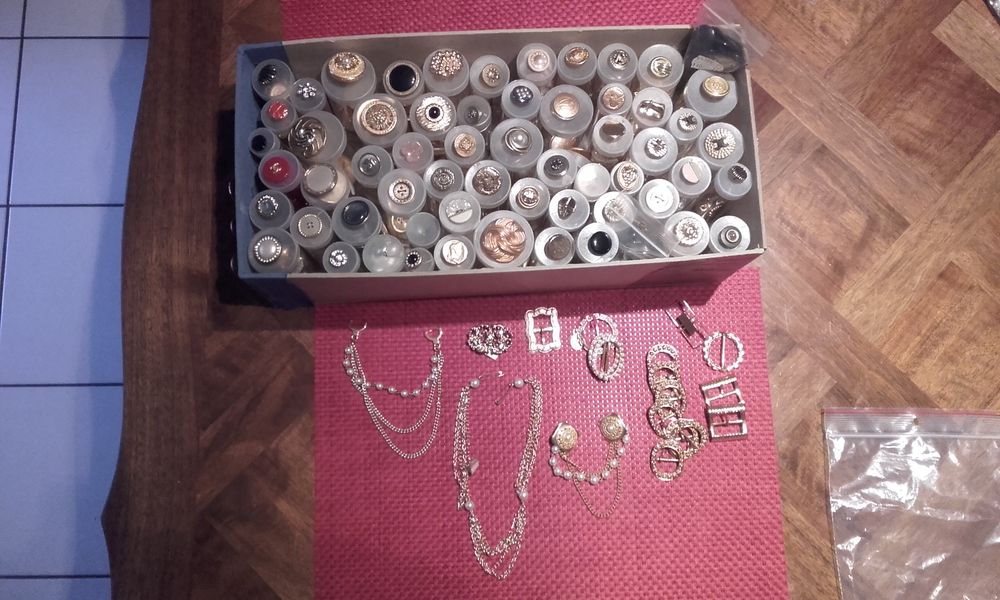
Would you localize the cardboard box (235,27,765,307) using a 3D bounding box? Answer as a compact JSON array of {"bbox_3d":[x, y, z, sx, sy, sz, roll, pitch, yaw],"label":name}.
[{"bbox_3d":[-0.002,-0.090,0.599,0.335,0.114,0.156,-3,81,-2],"label":"cardboard box"}]

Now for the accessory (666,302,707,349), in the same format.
[{"bbox_3d":[0.143,0.020,0.640,0.016,0.006,0.035,-29,83,-5],"label":"accessory"}]

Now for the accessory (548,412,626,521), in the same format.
[{"bbox_3d":[0.068,0.124,0.619,0.061,0.012,0.074,-5,81,-2],"label":"accessory"}]

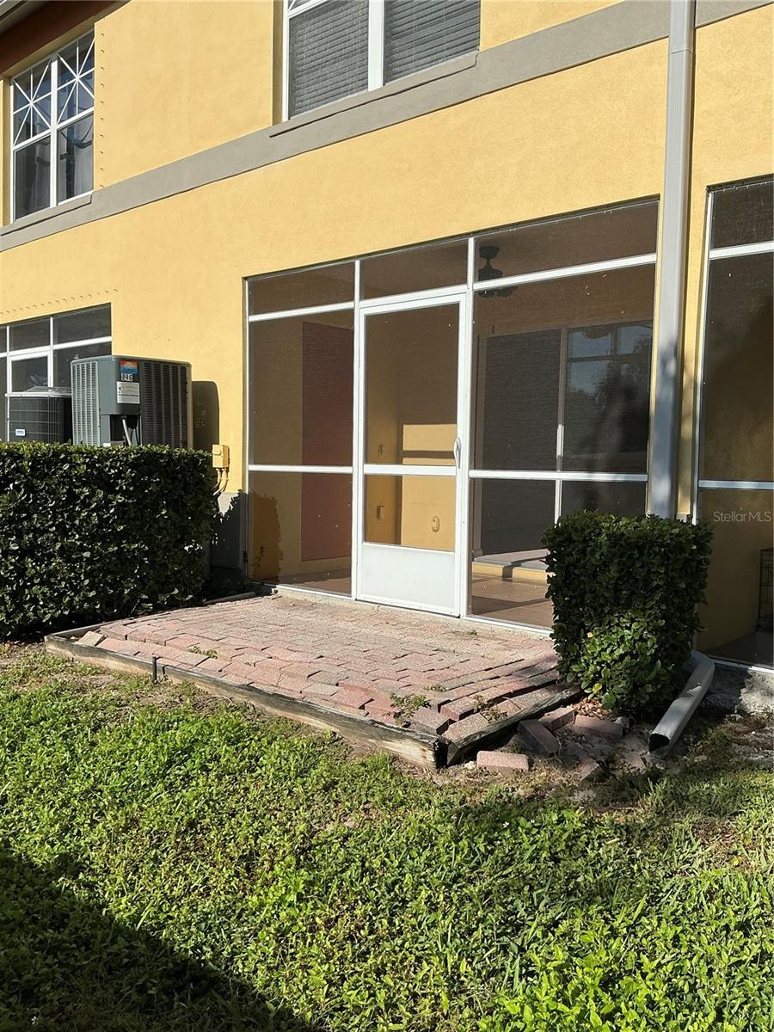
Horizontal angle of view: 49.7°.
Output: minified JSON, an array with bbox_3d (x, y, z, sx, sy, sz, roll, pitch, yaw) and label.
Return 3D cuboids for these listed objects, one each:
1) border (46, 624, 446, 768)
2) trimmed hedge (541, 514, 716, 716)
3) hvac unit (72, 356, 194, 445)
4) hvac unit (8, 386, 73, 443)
[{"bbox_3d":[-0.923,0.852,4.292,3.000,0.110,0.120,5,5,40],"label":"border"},{"bbox_3d":[1.192,0.464,4.073,0.570,0.880,0.610,5,6,41],"label":"trimmed hedge"},{"bbox_3d":[-2.069,-0.819,6.761,0.690,0.830,0.700,5,6,41],"label":"hvac unit"},{"bbox_3d":[-2.925,-0.804,7.441,0.670,0.680,0.670,3,5,29],"label":"hvac unit"}]

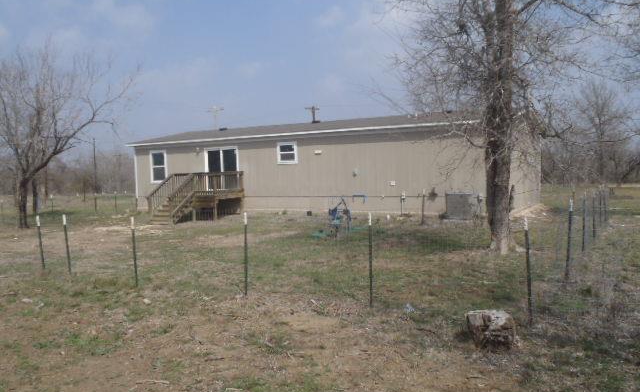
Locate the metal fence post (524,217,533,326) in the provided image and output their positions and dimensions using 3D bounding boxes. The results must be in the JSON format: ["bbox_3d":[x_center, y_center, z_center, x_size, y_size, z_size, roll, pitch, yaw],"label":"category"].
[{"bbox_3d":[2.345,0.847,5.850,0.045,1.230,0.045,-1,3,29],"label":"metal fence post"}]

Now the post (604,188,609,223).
[{"bbox_3d":[9.961,0.313,18.000,0.045,1.200,0.045,0,3,29],"label":"post"}]

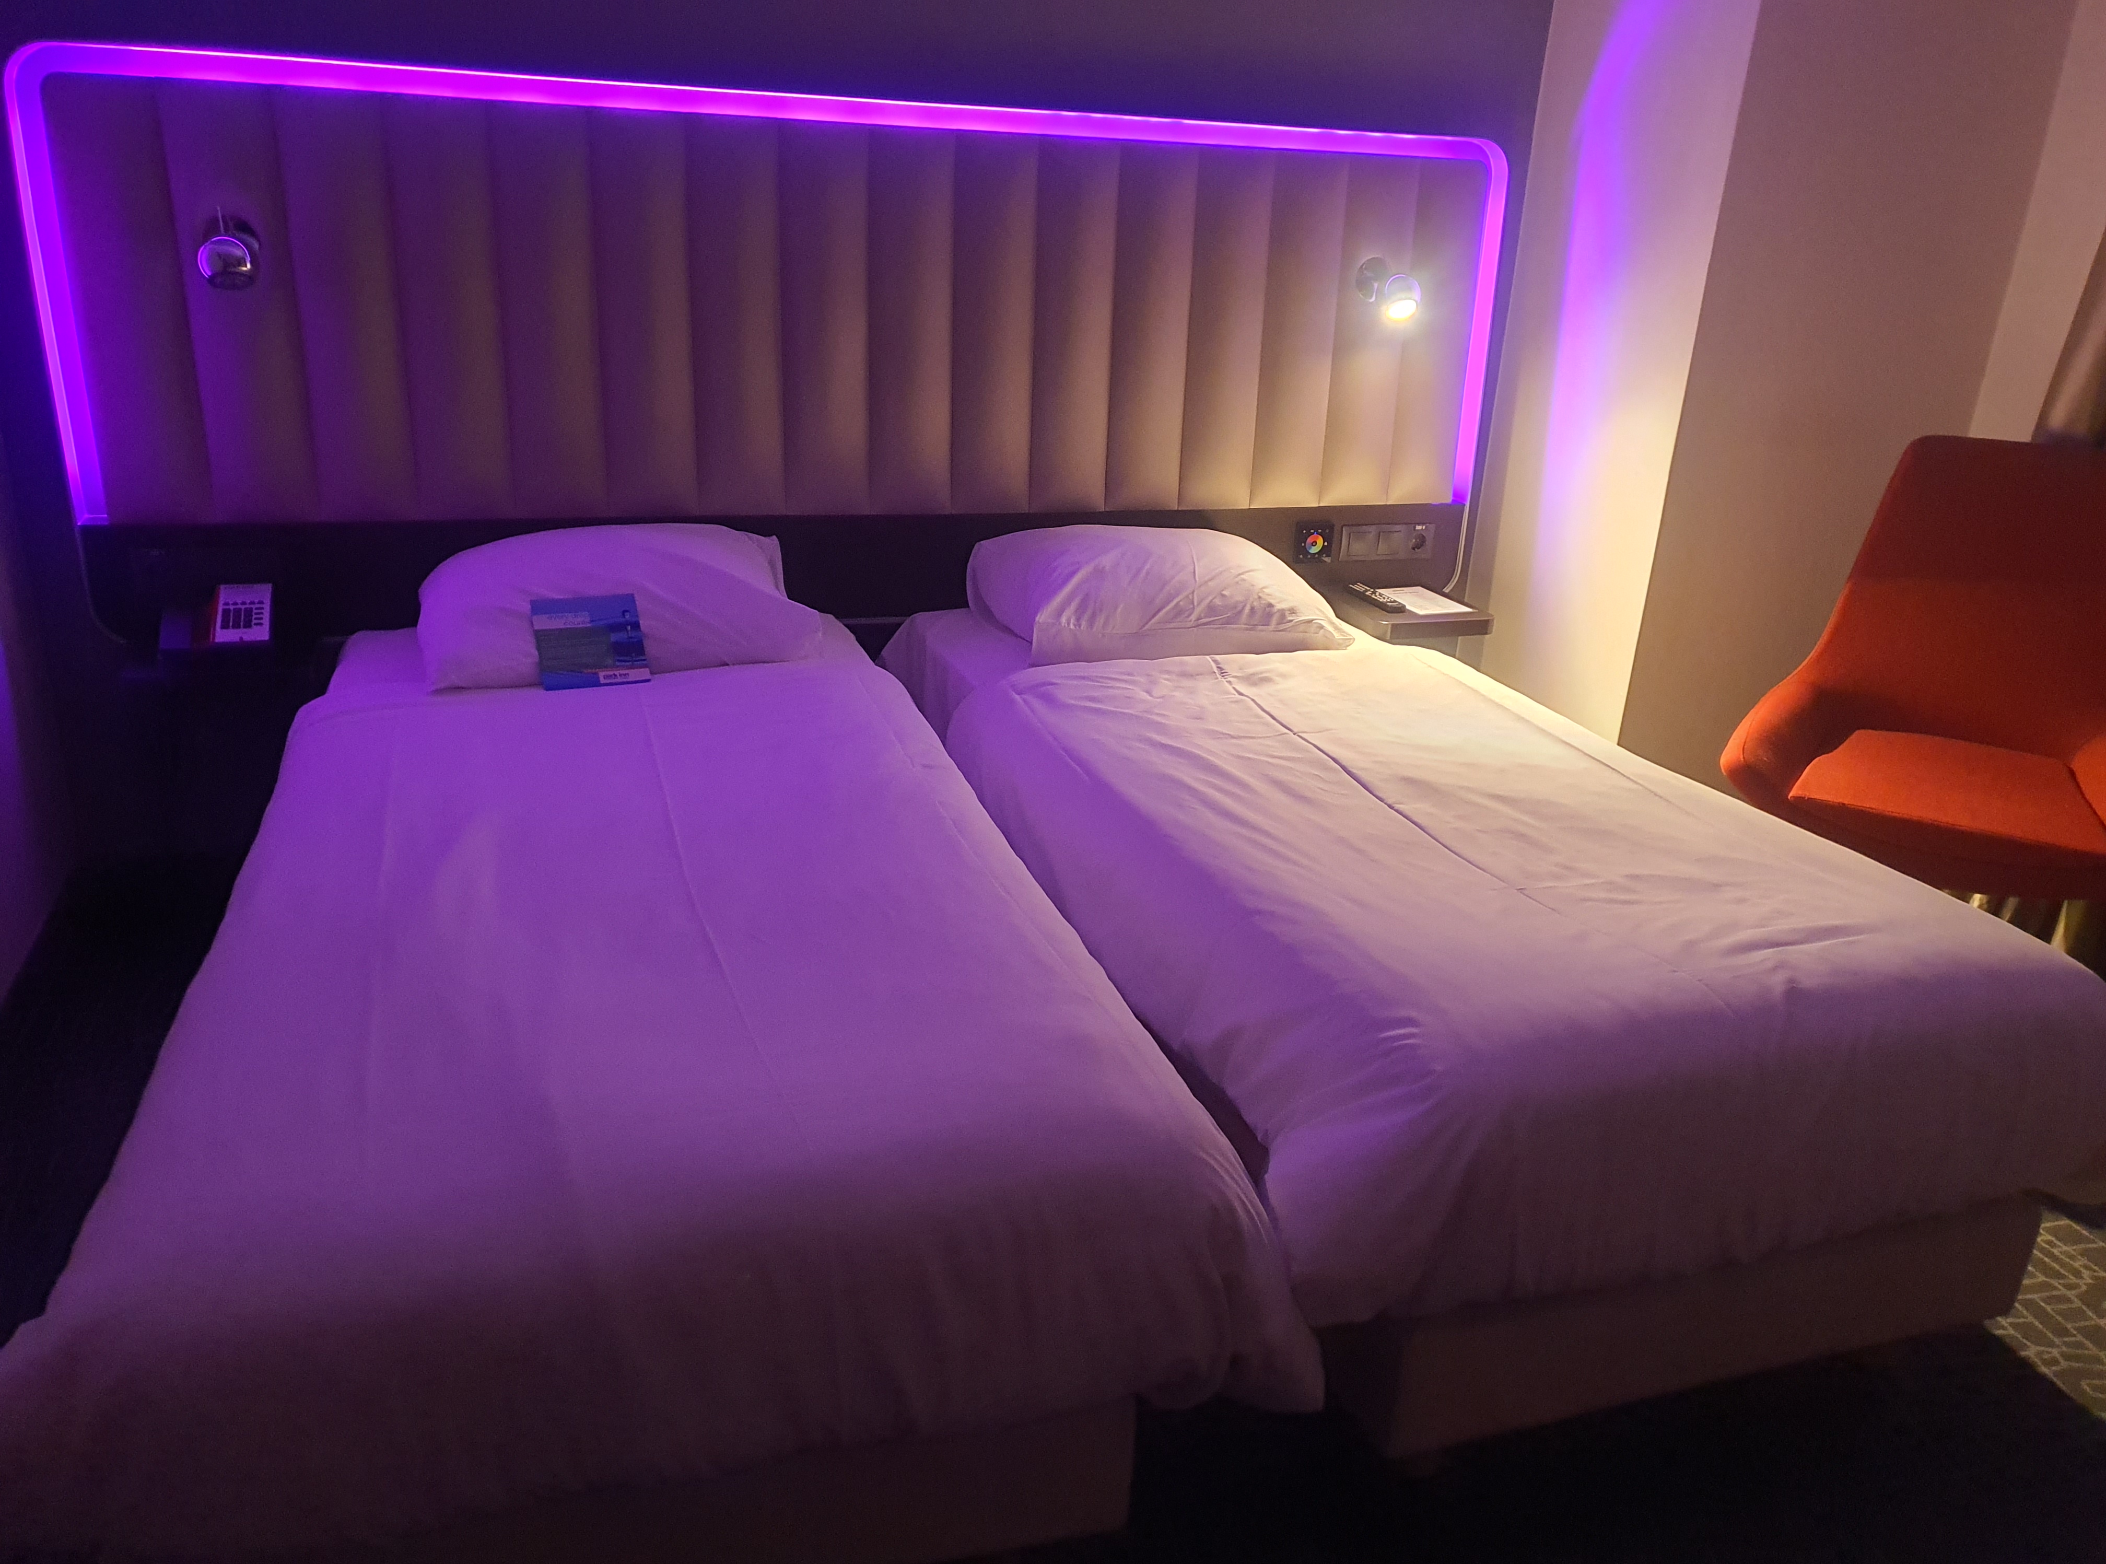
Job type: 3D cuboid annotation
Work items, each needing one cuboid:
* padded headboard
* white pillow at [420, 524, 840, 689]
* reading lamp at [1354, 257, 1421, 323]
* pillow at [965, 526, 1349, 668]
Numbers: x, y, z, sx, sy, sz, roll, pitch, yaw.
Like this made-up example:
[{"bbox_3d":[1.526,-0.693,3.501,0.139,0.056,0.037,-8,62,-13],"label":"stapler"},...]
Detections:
[{"bbox_3d":[-0.359,-0.883,3.050,2.669,0.713,0.070,-4,20,-18],"label":"padded headboard"},{"bbox_3d":[-0.761,-0.324,2.794,0.675,0.185,0.450,-6,21,-23],"label":"white pillow"},{"bbox_3d":[0.694,-1.021,3.283,0.090,0.120,0.120,-4,20,-18],"label":"reading lamp"},{"bbox_3d":[0.209,-0.388,3.103,0.675,0.185,0.450,-4,20,-18],"label":"pillow"}]

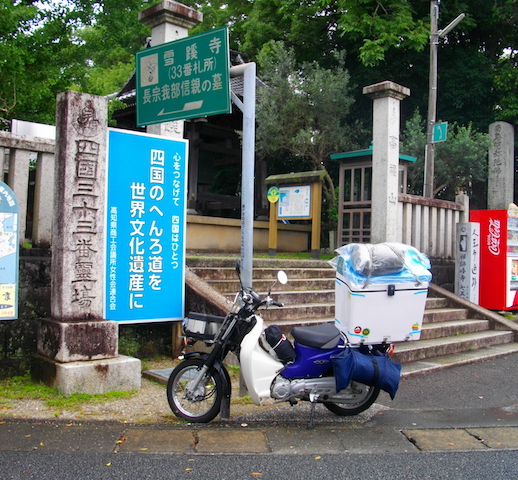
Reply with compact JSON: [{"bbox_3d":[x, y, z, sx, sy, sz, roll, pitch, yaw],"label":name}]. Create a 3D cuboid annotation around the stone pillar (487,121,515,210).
[{"bbox_3d":[5.423,-1.053,13.207,0.420,3.170,0.420,1,0,-40],"label":"stone pillar"}]

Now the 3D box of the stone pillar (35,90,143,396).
[{"bbox_3d":[-1.603,0.003,5.580,0.730,2.720,0.740,1,0,-40],"label":"stone pillar"}]

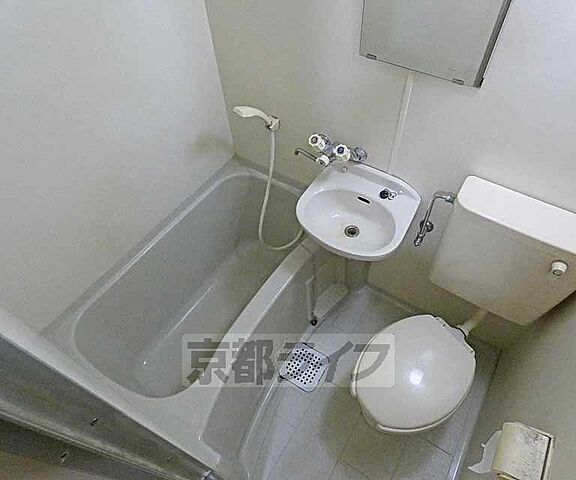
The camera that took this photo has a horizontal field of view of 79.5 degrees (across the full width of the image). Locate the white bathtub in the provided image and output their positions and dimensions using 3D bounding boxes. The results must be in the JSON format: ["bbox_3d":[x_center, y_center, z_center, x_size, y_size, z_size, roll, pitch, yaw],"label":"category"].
[{"bbox_3d":[-0.208,0.244,1.419,0.690,0.507,1.000,25,56,20],"label":"white bathtub"}]

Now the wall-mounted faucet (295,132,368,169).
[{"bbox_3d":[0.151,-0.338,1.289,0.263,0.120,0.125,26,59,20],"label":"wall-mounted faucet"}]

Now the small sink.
[{"bbox_3d":[0.239,-0.080,1.276,0.389,0.170,0.400,26,59,20],"label":"small sink"}]

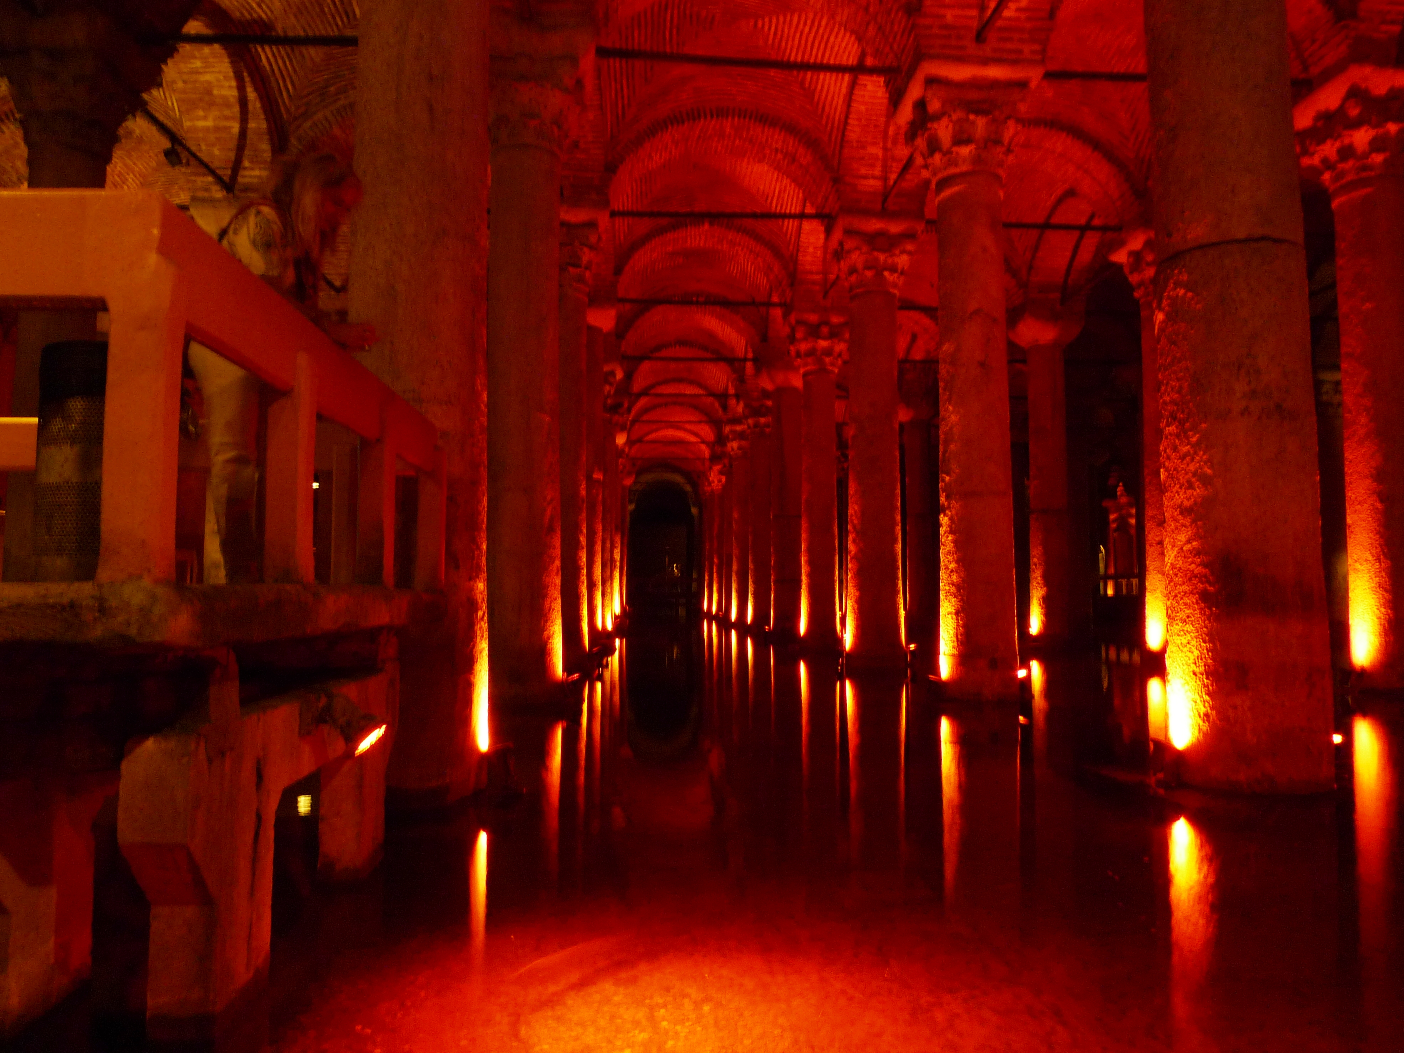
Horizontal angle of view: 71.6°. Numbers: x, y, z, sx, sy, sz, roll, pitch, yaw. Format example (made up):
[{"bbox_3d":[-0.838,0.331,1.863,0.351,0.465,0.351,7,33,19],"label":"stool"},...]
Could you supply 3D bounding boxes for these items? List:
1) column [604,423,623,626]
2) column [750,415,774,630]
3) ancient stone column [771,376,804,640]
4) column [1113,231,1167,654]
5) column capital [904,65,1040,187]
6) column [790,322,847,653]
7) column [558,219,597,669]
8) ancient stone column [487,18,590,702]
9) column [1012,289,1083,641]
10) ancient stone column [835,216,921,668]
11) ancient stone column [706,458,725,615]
[{"bbox_3d":[-3.289,-0.057,34.537,1.080,7.120,1.080,0,-4,-3],"label":"column"},{"bbox_3d":[1.879,-0.102,30.135,1.080,6.550,1.080,0,-4,-3],"label":"column"},{"bbox_3d":[2.214,-0.499,25.392,1.080,6.710,1.080,0,-4,-3],"label":"ancient stone column"},{"bbox_3d":[7.701,-1.286,16.163,1.100,6.980,1.100,0,-4,-3],"label":"column"},{"bbox_3d":[3.075,-4.488,11.343,1.220,1.130,1.220,0,-4,-3],"label":"column capital"},{"bbox_3d":[2.467,-0.955,20.648,1.080,6.990,1.080,0,-4,-3],"label":"column"},{"bbox_3d":[-2.269,-1.266,15.523,1.150,6.990,1.150,0,-4,-3],"label":"column"},{"bbox_3d":[-1.934,-1.738,10.785,1.250,7.290,1.250,0,-4,-3],"label":"ancient stone column"},{"bbox_3d":[7.408,-1.135,20.925,1.060,7.320,1.060,0,-4,-3],"label":"column"},{"bbox_3d":[2.778,-1.363,15.905,1.100,7.160,1.100,0,-4,-3],"label":"ancient stone column"},{"bbox_3d":[0.981,0.527,44.407,1.080,7.210,1.080,0,-4,-3],"label":"ancient stone column"}]

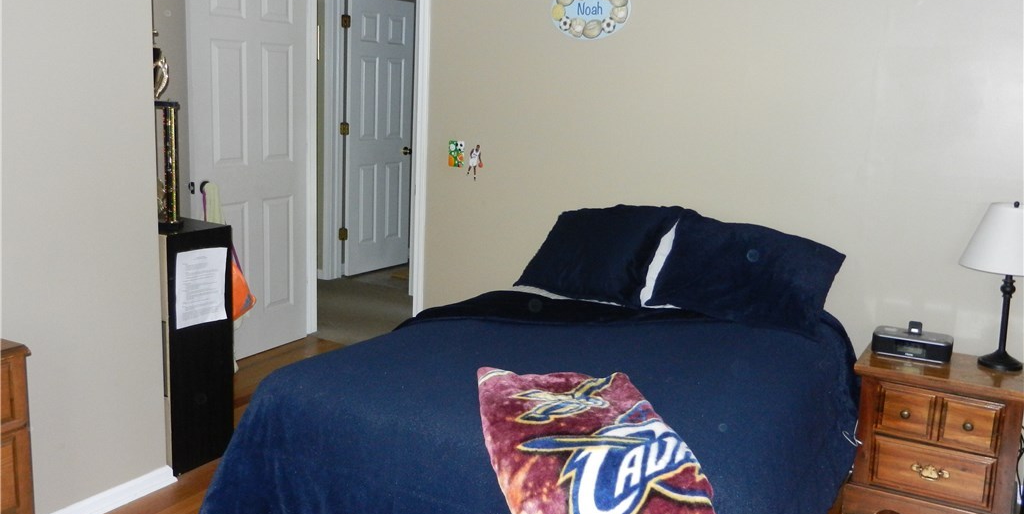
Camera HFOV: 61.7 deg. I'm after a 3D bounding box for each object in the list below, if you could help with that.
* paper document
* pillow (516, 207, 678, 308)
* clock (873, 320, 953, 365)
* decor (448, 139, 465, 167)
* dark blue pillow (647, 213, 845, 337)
[{"bbox_3d":[-1.140,0.116,3.168,0.012,0.275,0.218,9,11,31],"label":"paper document"},{"bbox_3d":[0.369,-0.024,3.672,0.600,0.170,0.460,9,54,31],"label":"pillow"},{"bbox_3d":[1.446,0.302,3.105,0.262,0.120,0.130,7,12,23],"label":"clock"},{"bbox_3d":[-0.279,-0.519,4.339,0.094,0.132,0.010,8,12,26],"label":"decor"},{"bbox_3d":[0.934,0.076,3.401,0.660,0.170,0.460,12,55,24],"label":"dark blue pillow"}]

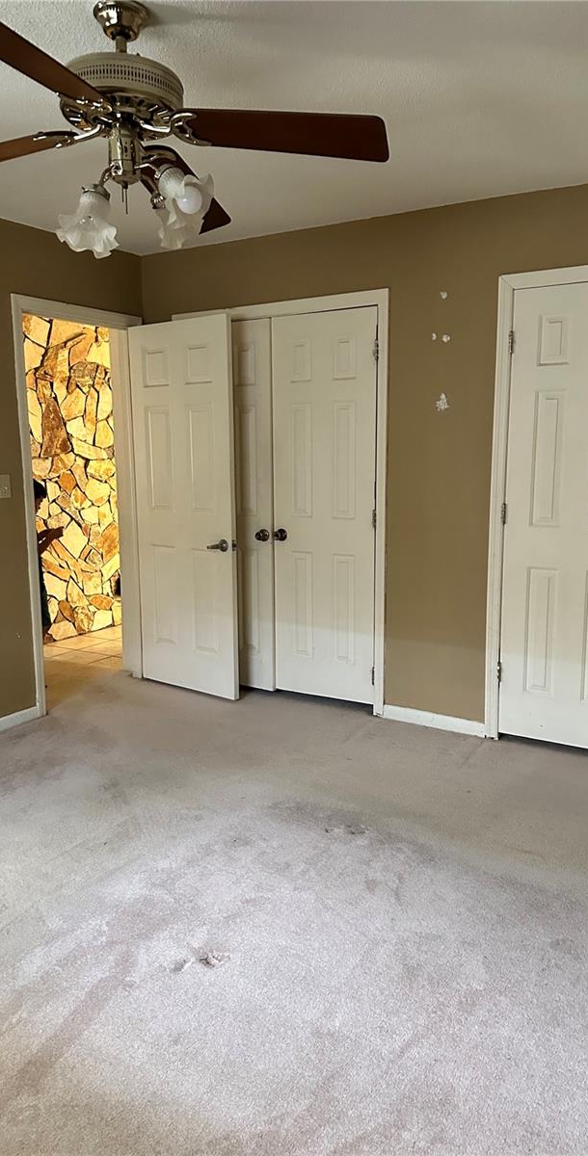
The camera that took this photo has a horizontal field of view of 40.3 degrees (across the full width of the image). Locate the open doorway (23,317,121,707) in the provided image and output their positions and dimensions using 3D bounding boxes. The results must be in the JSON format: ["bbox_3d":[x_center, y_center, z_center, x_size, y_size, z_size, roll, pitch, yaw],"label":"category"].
[{"bbox_3d":[-1.170,-0.342,4.411,0.130,2.042,0.734,5,11,32],"label":"open doorway"}]

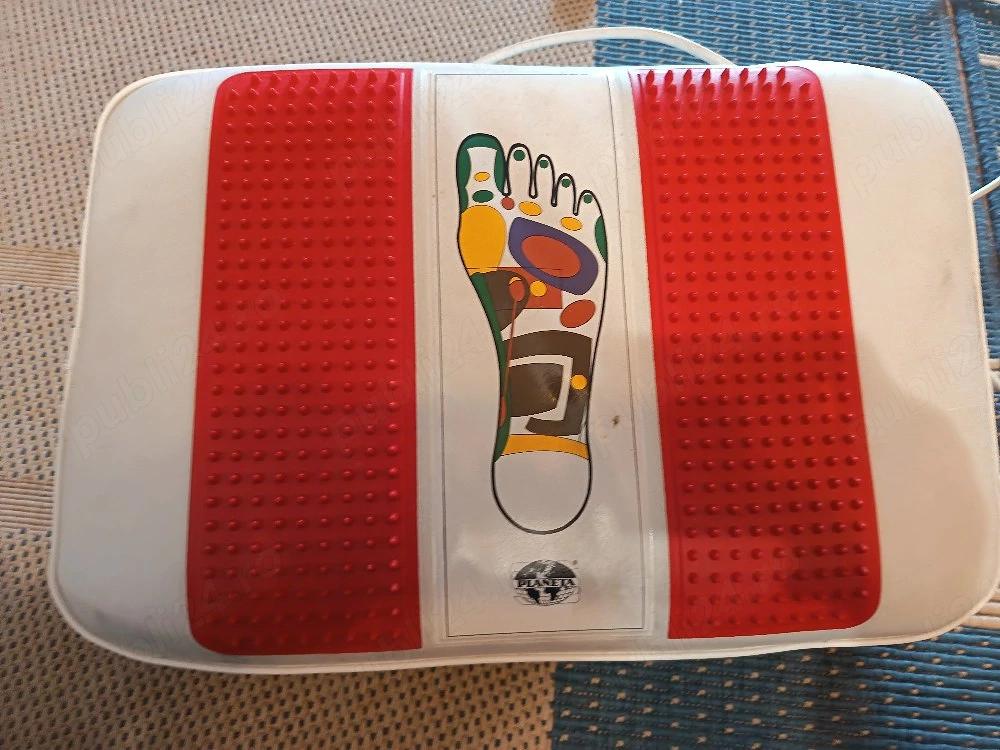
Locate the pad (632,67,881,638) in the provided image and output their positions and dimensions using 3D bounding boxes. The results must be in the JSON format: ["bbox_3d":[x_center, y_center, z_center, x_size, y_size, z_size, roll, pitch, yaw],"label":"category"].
[{"bbox_3d":[0.125,-0.022,0.348,0.103,0.016,0.292,-1,80,-3],"label":"pad"}]

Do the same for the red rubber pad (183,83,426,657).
[{"bbox_3d":[-0.093,-0.017,0.339,0.103,0.016,0.291,-1,80,-3],"label":"red rubber pad"}]

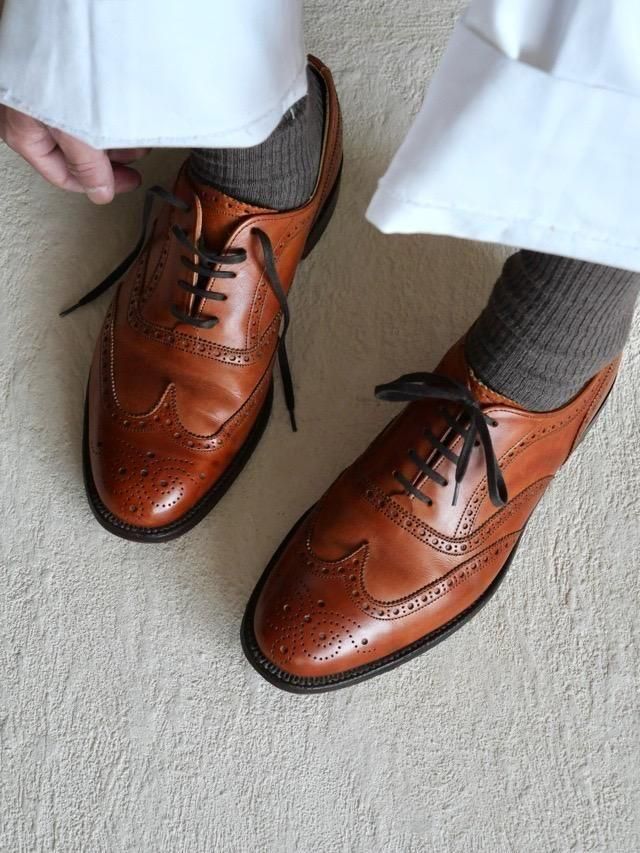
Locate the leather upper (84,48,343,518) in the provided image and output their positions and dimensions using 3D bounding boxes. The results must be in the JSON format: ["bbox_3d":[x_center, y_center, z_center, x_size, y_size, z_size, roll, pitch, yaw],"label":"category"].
[{"bbox_3d":[-0.063,-0.087,1.181,0.109,0.108,0.300,19,59,10],"label":"leather upper"}]

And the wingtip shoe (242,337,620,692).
[{"bbox_3d":[0.074,0.016,1.120,0.109,0.108,0.300,33,62,18],"label":"wingtip shoe"}]

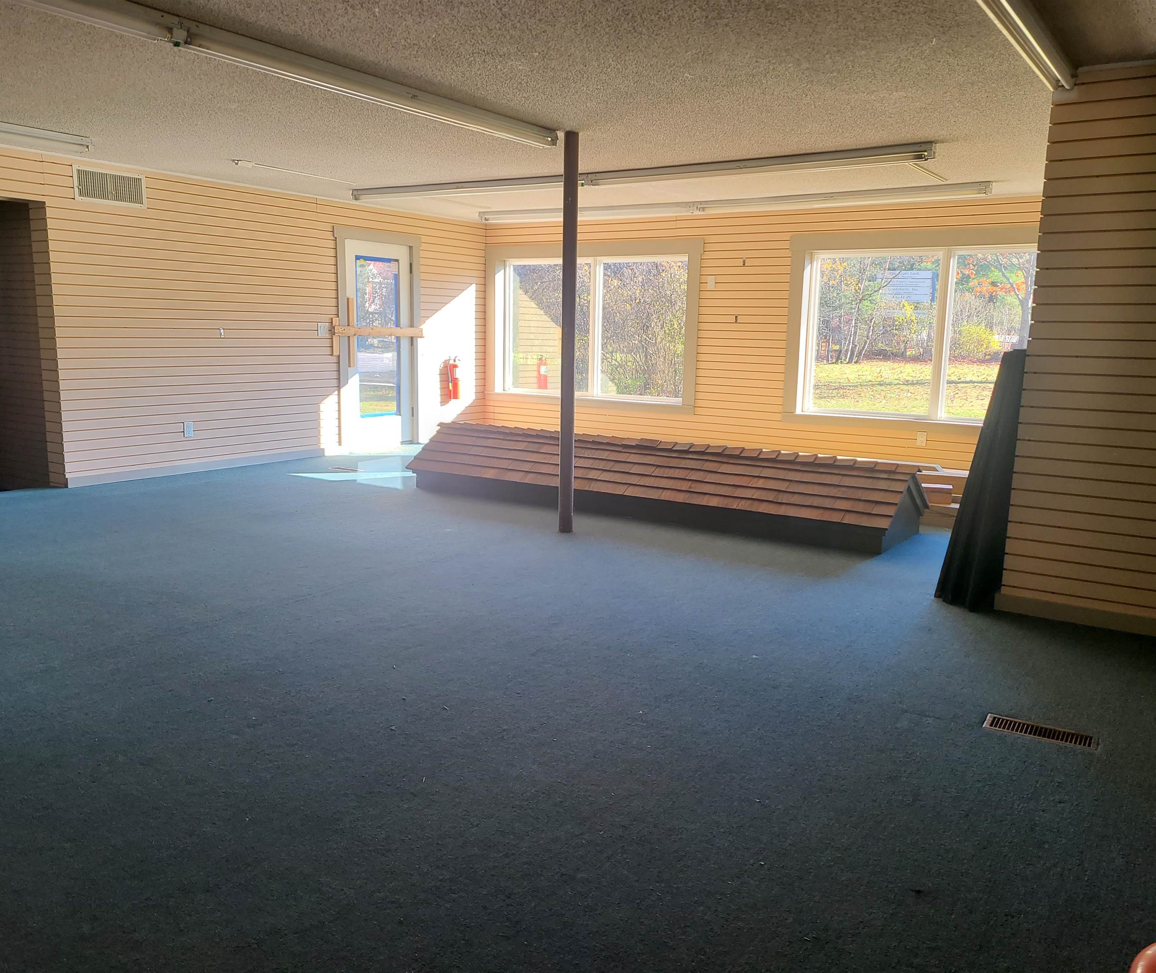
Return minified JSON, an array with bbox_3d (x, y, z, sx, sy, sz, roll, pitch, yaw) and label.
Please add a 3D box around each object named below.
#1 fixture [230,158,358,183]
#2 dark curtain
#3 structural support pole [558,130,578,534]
[{"bbox_3d":[-2.164,-2.396,7.507,0.050,0.040,1.190,7,11,32],"label":"fixture"},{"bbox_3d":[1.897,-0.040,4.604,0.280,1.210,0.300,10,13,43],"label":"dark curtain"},{"bbox_3d":[-0.054,-0.898,5.923,0.085,2.395,0.085,1,9,-1],"label":"structural support pole"}]

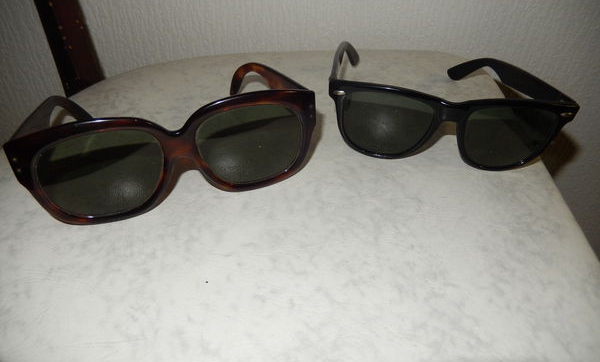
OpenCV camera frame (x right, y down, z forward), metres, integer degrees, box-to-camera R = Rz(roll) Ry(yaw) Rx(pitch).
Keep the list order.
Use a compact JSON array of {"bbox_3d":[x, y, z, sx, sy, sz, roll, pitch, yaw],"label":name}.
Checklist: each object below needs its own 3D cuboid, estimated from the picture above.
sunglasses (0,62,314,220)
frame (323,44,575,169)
[{"bbox_3d":[-0.080,-0.045,0.270,0.152,0.057,0.131,-11,37,-16],"label":"sunglasses"},{"bbox_3d":[0.095,-0.071,0.316,0.144,0.051,0.148,4,36,5],"label":"frame"}]

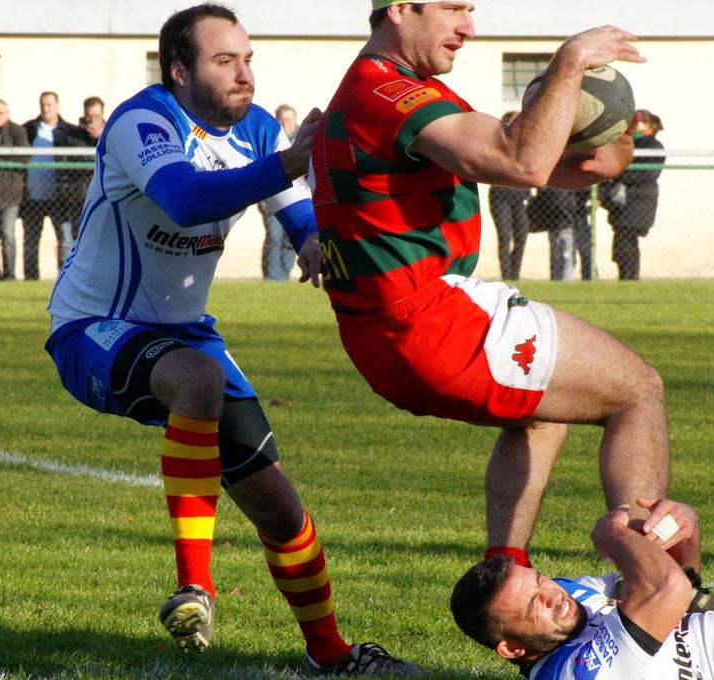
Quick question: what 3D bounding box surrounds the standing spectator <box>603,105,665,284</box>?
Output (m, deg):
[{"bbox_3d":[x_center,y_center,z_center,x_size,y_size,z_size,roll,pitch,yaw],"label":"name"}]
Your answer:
[{"bbox_3d":[2.454,-1.249,75.500,0.450,1.600,0.500,-1,1,-25],"label":"standing spectator"}]

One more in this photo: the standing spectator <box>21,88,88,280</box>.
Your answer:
[{"bbox_3d":[-2.706,-1.324,75.500,0.530,1.760,0.360,0,1,9],"label":"standing spectator"}]

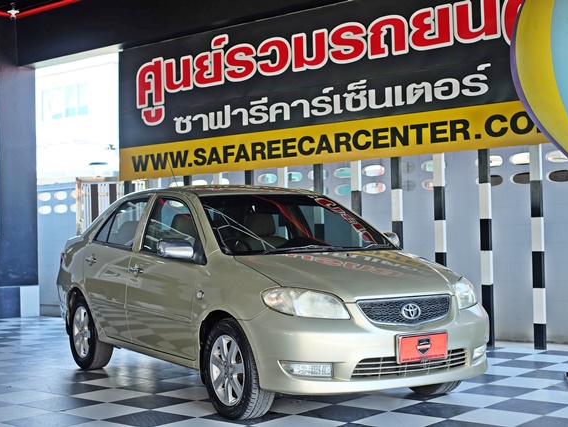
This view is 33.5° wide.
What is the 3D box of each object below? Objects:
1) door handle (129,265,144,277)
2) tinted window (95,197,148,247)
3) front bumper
[{"bbox_3d":[-1.025,0.396,6.555,0.055,0.065,0.200,0,-1,-32],"label":"door handle"},{"bbox_3d":[-1.248,0.075,7.259,0.090,0.410,0.800,23,-13,-29],"label":"tinted window"},{"bbox_3d":[0.617,0.740,5.491,1.680,0.480,0.540,0,-1,-32],"label":"front bumper"}]

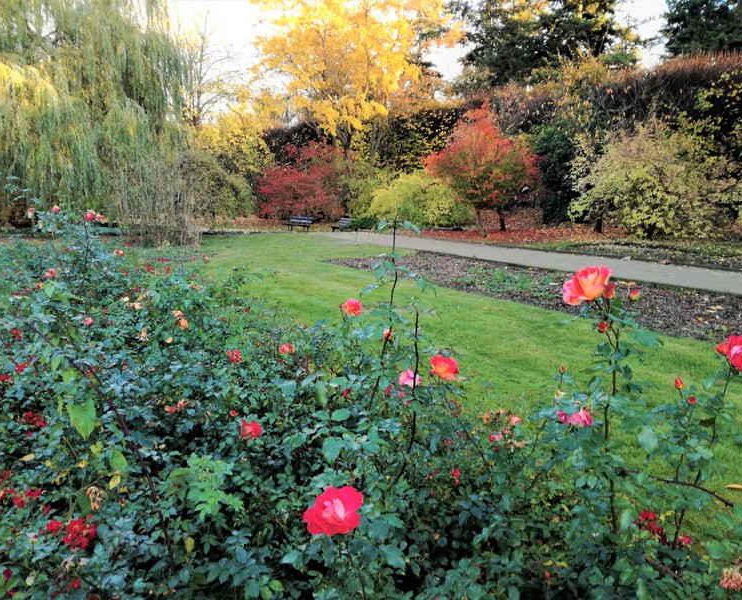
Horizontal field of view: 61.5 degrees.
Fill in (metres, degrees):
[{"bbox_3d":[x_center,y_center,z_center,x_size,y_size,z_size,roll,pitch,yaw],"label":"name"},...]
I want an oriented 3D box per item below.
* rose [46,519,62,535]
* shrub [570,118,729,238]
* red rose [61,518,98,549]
[{"bbox_3d":[-0.824,0.588,1.620,0.042,0.040,0.040,-2,9,-12],"label":"rose"},{"bbox_3d":[9.596,-4.186,21.500,5.200,4.100,4.600,3,9,20],"label":"shrub"},{"bbox_3d":[-0.747,0.596,1.600,0.090,0.080,0.075,-3,9,-18],"label":"red rose"}]

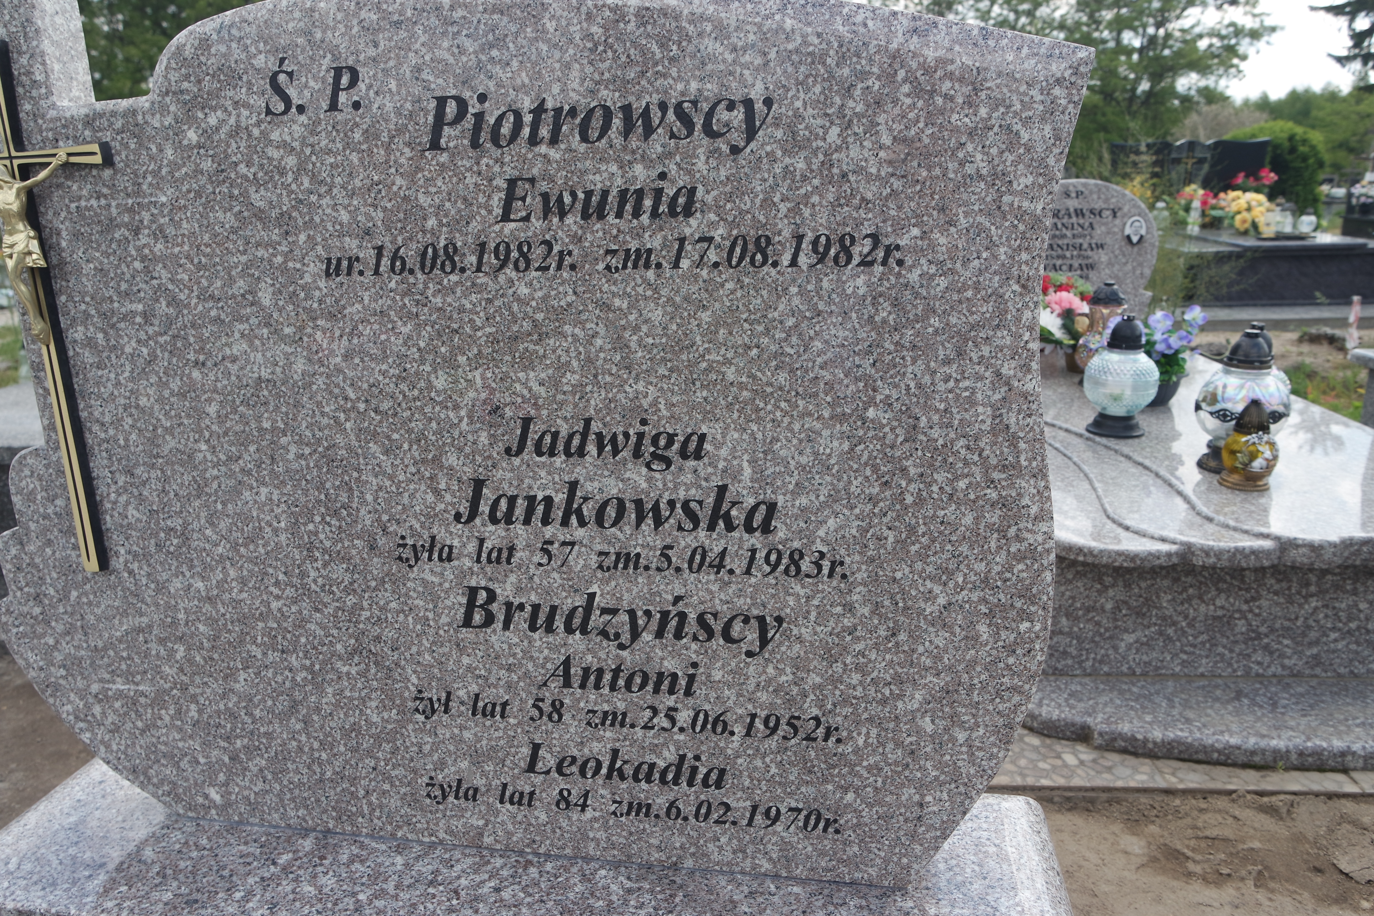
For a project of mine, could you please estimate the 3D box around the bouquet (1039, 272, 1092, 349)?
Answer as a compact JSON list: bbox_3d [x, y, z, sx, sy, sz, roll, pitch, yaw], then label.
[{"bbox_3d":[1.206,-0.467,2.970,0.240,0.260,0.210,0,17,5],"label":"bouquet"}]

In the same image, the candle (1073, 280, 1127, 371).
[{"bbox_3d":[1.268,-0.381,2.781,0.150,0.305,0.150,6,18,24],"label":"candle"}]

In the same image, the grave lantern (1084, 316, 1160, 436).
[{"bbox_3d":[1.099,-0.211,2.314,0.176,0.290,0.176,6,18,25],"label":"grave lantern"}]

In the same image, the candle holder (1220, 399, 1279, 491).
[{"bbox_3d":[1.202,-0.034,1.955,0.107,0.178,0.107,2,17,12],"label":"candle holder"}]

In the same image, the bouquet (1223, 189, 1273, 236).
[{"bbox_3d":[4.256,-1.858,6.950,0.320,0.315,0.270,0,17,5],"label":"bouquet"}]

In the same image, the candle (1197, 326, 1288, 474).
[{"bbox_3d":[1.248,-0.135,2.047,0.183,0.308,0.183,8,19,31],"label":"candle"}]

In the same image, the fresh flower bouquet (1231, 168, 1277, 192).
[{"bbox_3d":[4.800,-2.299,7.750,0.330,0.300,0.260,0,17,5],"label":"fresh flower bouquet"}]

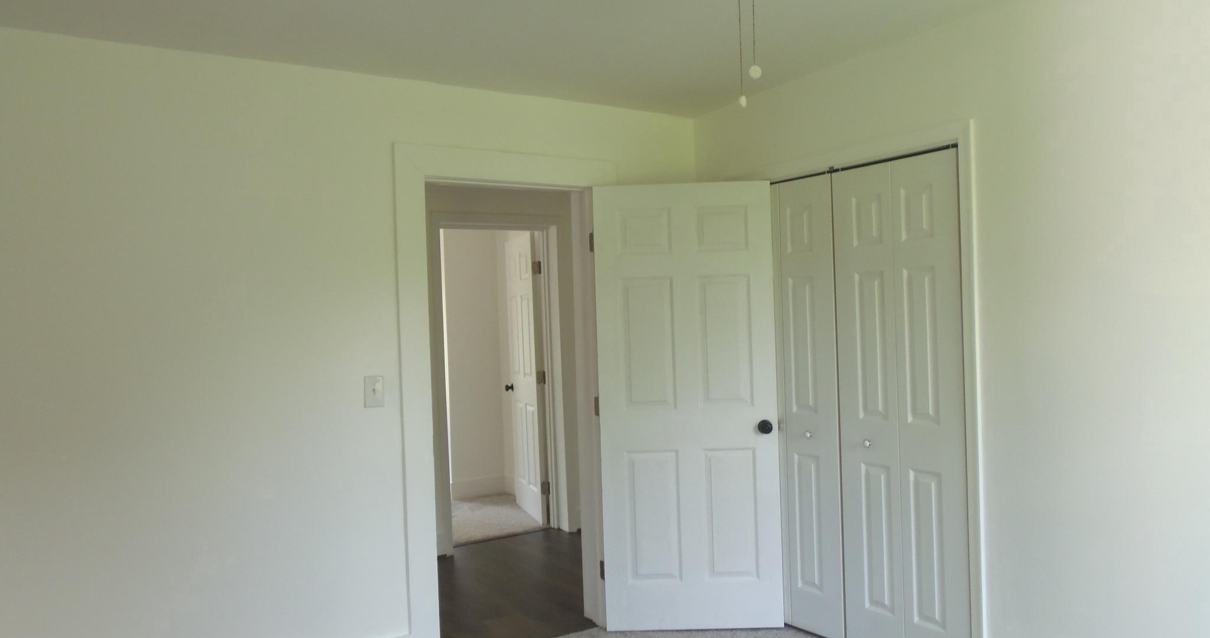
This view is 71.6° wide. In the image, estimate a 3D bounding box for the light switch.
[{"bbox_3d":[-0.886,0.282,3.237,0.073,0.117,0.018,-2,0,-32],"label":"light switch"}]

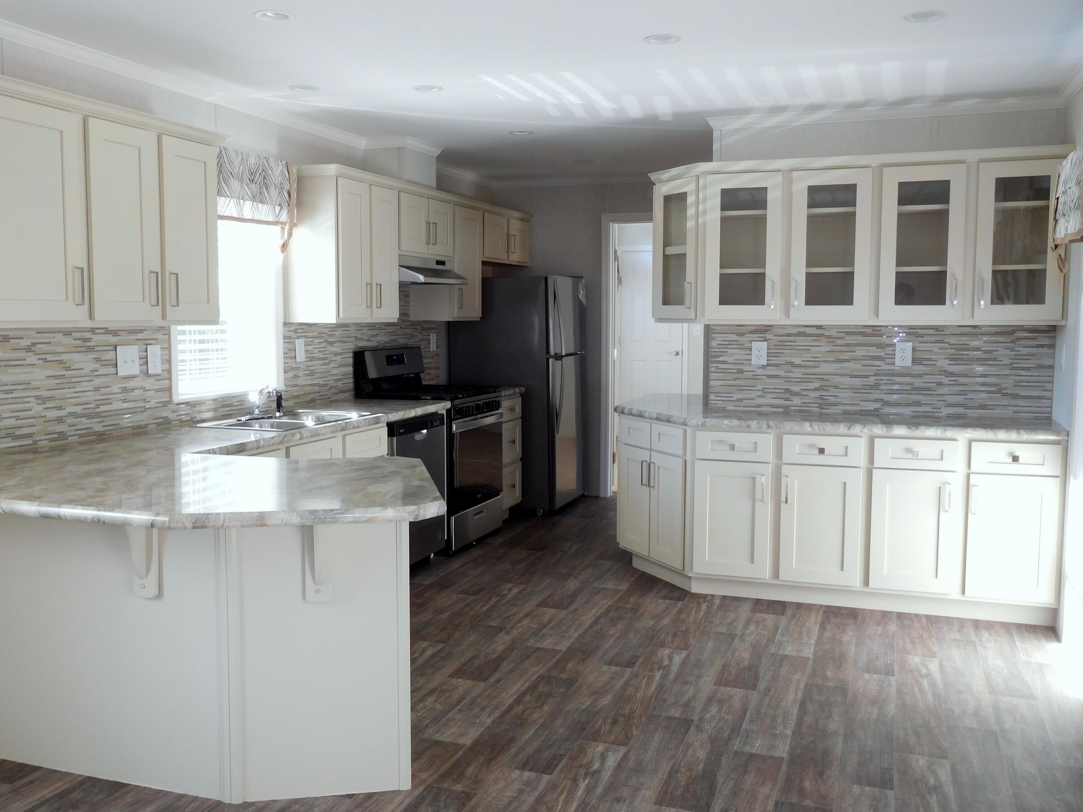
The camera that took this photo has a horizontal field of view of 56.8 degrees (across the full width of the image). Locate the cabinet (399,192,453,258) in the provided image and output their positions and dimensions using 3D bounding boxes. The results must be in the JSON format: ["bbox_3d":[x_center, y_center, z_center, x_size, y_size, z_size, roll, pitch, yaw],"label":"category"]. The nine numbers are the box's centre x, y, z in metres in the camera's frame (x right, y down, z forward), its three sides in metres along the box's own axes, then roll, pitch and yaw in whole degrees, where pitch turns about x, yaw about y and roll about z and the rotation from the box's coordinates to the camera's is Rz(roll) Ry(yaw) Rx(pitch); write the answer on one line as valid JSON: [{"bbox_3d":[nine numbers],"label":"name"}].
[{"bbox_3d":[-0.859,-1.111,6.264,0.338,0.363,0.758,2,6,20],"label":"cabinet"}]

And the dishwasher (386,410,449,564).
[{"bbox_3d":[-0.935,0.461,5.582,0.610,0.837,0.600,2,5,20],"label":"dishwasher"}]

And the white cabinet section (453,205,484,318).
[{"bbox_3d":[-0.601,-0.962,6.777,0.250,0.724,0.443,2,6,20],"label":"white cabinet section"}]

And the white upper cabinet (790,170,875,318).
[{"bbox_3d":[1.483,-0.812,5.107,0.387,0.738,0.344,2,6,20],"label":"white upper cabinet"}]

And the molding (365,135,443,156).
[{"bbox_3d":[-0.858,-1.600,6.228,0.334,0.055,0.470,2,6,20],"label":"molding"}]

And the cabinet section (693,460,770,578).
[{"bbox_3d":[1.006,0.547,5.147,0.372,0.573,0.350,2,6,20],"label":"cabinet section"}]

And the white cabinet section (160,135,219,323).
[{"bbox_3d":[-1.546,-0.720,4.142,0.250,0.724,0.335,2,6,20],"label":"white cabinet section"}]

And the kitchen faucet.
[{"bbox_3d":[-1.350,-0.020,4.945,0.170,0.153,0.180,2,6,20],"label":"kitchen faucet"}]

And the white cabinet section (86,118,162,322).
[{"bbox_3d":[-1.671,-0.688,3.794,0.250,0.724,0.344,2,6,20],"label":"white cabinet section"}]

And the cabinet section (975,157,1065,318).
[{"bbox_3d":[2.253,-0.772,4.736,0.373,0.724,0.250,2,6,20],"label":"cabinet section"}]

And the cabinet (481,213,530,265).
[{"bbox_3d":[-0.409,-1.226,7.425,0.330,0.330,0.995,2,5,20],"label":"cabinet"}]

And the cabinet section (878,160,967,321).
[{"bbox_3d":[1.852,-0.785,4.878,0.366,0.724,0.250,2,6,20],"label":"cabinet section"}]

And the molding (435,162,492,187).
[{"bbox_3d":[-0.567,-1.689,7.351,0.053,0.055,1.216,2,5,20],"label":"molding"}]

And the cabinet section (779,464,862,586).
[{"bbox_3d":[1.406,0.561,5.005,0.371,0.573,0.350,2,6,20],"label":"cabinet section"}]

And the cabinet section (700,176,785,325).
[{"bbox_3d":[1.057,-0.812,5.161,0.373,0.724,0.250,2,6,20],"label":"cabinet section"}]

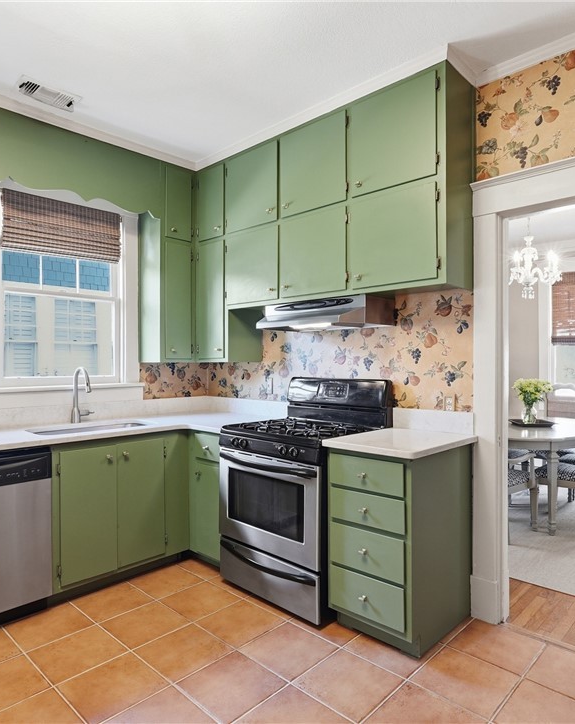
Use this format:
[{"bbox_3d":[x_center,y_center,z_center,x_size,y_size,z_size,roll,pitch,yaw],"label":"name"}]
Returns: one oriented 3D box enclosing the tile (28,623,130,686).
[{"bbox_3d":[-0.942,1.312,2.171,0.331,0.010,0.331,0,0,44],"label":"tile"}]

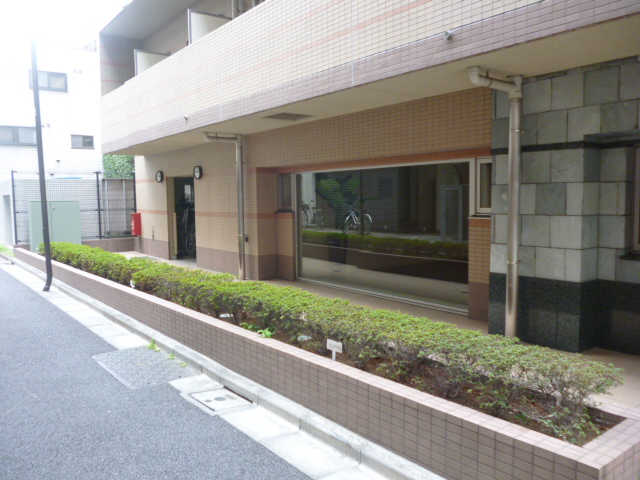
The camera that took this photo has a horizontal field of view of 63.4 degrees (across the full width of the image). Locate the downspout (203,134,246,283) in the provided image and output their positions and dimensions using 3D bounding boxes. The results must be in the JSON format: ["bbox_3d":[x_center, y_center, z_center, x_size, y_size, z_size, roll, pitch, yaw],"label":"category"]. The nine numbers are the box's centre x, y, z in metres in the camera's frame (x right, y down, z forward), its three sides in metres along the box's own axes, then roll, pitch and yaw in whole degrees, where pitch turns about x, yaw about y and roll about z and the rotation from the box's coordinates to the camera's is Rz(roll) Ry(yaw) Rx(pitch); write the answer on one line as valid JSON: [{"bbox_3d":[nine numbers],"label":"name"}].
[{"bbox_3d":[-1.683,-0.555,9.143,0.770,2.595,0.125,-5,6,-38],"label":"downspout"}]

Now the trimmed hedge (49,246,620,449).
[{"bbox_3d":[-2.169,0.516,6.885,0.560,0.380,11.300,-5,6,-39],"label":"trimmed hedge"}]

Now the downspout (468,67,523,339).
[{"bbox_3d":[1.667,-0.261,4.893,0.760,2.595,0.120,-5,6,-38],"label":"downspout"}]

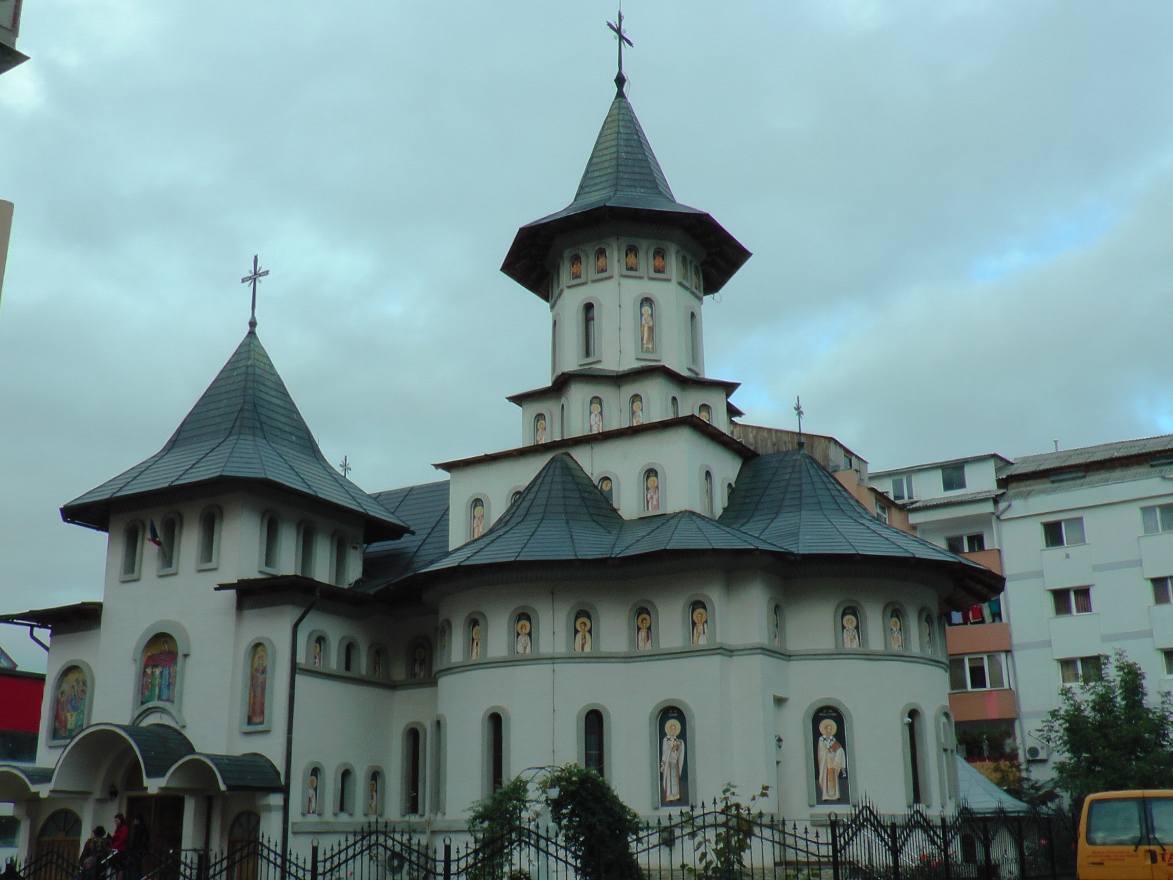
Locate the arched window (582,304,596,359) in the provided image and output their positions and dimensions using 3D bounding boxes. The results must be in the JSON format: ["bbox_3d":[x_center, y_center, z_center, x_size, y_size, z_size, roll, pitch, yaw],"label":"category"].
[{"bbox_3d":[0.127,-3.171,36.671,0.463,1.773,0.217,-11,-20,28],"label":"arched window"}]

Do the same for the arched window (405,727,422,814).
[{"bbox_3d":[-4.442,8.587,32.591,0.473,2.147,0.217,-11,-20,28],"label":"arched window"}]

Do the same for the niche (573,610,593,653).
[{"bbox_3d":[-0.069,4.015,26.324,0.388,0.894,0.130,-1,-18,0],"label":"niche"}]

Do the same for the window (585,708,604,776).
[{"bbox_3d":[0.168,7.177,28.329,0.463,2.118,0.217,2,-18,-8],"label":"window"}]

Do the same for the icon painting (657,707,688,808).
[{"bbox_3d":[1.933,7.062,27.996,0.729,2.167,0.118,-11,-20,28],"label":"icon painting"}]

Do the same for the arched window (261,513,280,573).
[{"bbox_3d":[-8.217,2.676,32.622,0.197,1.537,0.650,-11,-20,28],"label":"arched window"}]

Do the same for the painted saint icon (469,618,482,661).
[{"bbox_3d":[-2.560,4.618,29.064,0.417,0.956,0.100,-16,-23,39],"label":"painted saint icon"}]

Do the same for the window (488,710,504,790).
[{"bbox_3d":[-1.831,6.666,26.049,0.363,1.990,0.200,-12,-21,30],"label":"window"}]

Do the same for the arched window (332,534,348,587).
[{"bbox_3d":[-6.221,3.021,31.399,0.200,1.349,0.500,-11,-20,28],"label":"arched window"}]

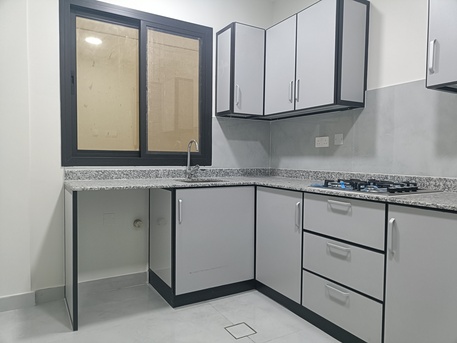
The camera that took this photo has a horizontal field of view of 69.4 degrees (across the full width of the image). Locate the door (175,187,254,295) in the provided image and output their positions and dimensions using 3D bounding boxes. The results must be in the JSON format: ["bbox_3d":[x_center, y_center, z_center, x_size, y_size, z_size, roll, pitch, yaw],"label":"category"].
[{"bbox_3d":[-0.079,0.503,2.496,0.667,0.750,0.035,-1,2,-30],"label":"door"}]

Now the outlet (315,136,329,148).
[{"bbox_3d":[0.796,-0.249,2.817,0.015,0.087,0.146,-1,3,-30],"label":"outlet"}]

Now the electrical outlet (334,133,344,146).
[{"bbox_3d":[0.889,-0.256,2.661,0.015,0.087,0.085,-1,3,-30],"label":"electrical outlet"}]

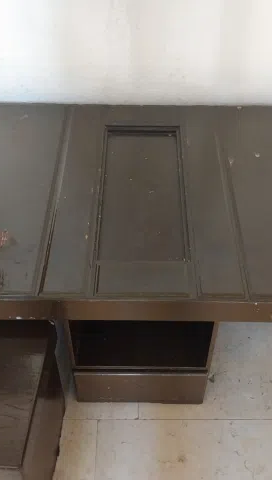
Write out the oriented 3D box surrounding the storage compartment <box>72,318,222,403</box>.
[{"bbox_3d":[0.015,0.113,1.229,0.309,0.386,0.451,1,48,1],"label":"storage compartment"}]

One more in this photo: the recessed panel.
[{"bbox_3d":[0.014,-0.110,1.099,0.183,0.022,0.434,1,48,1],"label":"recessed panel"}]

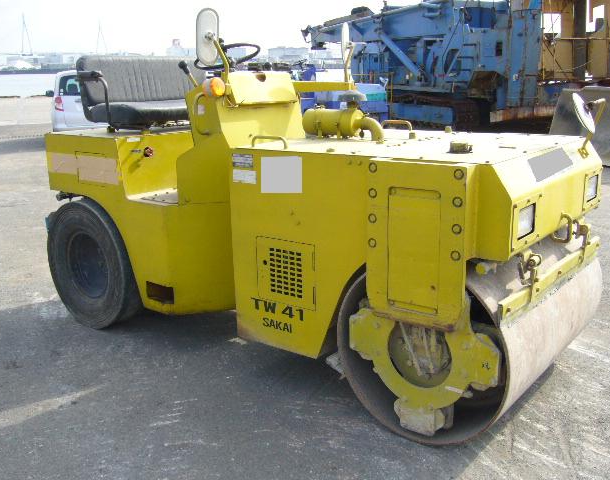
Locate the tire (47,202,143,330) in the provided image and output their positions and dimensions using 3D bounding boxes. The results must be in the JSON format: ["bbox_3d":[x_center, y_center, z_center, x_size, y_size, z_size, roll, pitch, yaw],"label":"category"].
[{"bbox_3d":[-1.283,0.139,4.075,0.804,0.804,0.244,11,18,37],"label":"tire"}]

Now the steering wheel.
[{"bbox_3d":[-0.432,-1.028,3.627,0.380,0.073,0.380,-16,2,1],"label":"steering wheel"}]

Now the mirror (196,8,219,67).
[{"bbox_3d":[-0.496,-1.031,3.296,0.137,0.288,0.049,-10,18,-33],"label":"mirror"}]

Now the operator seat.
[{"bbox_3d":[-0.880,-0.980,4.293,0.605,0.468,1.082,11,18,37],"label":"operator seat"}]

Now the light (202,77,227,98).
[{"bbox_3d":[-0.473,-0.793,3.344,0.083,0.105,0.105,11,18,37],"label":"light"}]

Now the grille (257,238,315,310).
[{"bbox_3d":[-0.091,0.158,3.051,0.353,0.327,0.029,11,18,37],"label":"grille"}]

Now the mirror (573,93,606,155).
[{"bbox_3d":[1.381,-0.563,3.117,0.166,0.312,0.205,11,18,37],"label":"mirror"}]

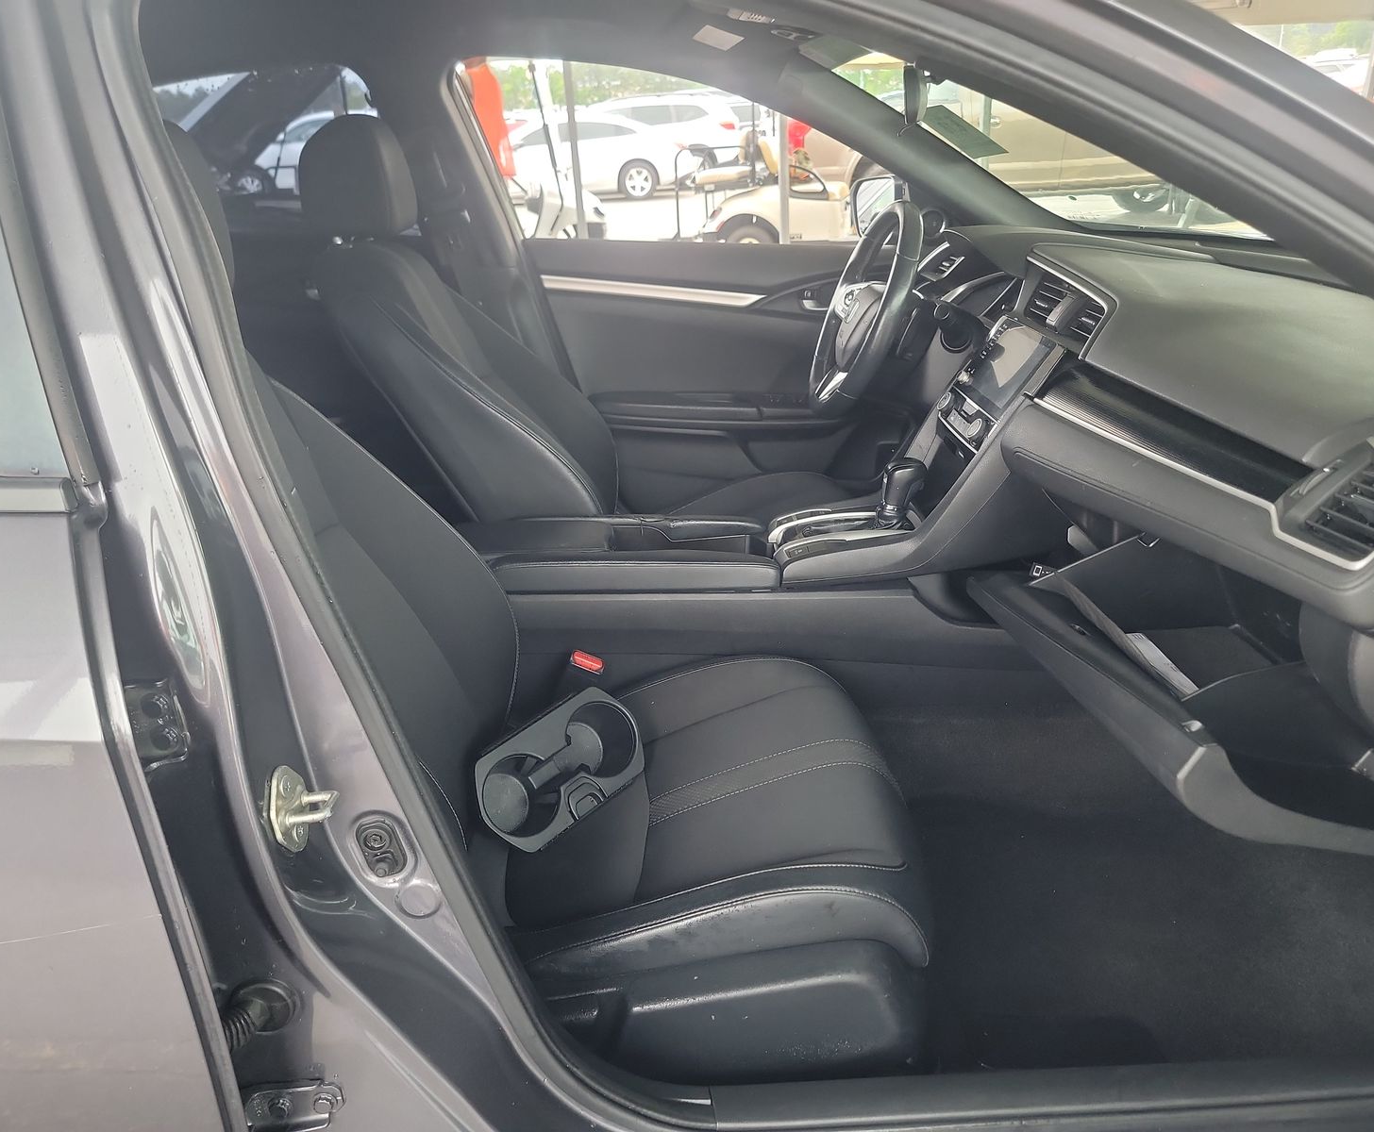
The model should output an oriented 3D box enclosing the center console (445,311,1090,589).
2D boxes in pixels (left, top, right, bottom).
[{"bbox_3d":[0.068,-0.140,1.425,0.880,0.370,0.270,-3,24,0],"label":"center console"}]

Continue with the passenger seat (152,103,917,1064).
[{"bbox_3d":[-0.161,0.025,1.075,0.800,0.930,0.530,-3,24,0],"label":"passenger seat"}]

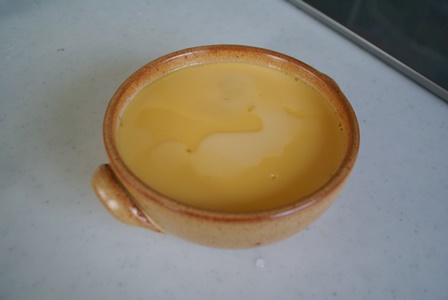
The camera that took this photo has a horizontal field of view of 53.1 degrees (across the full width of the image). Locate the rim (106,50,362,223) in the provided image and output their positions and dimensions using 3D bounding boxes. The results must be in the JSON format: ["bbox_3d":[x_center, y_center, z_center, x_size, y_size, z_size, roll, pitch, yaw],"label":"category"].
[{"bbox_3d":[0.004,-0.015,0.254,0.140,0.012,0.140,0,47,0],"label":"rim"}]

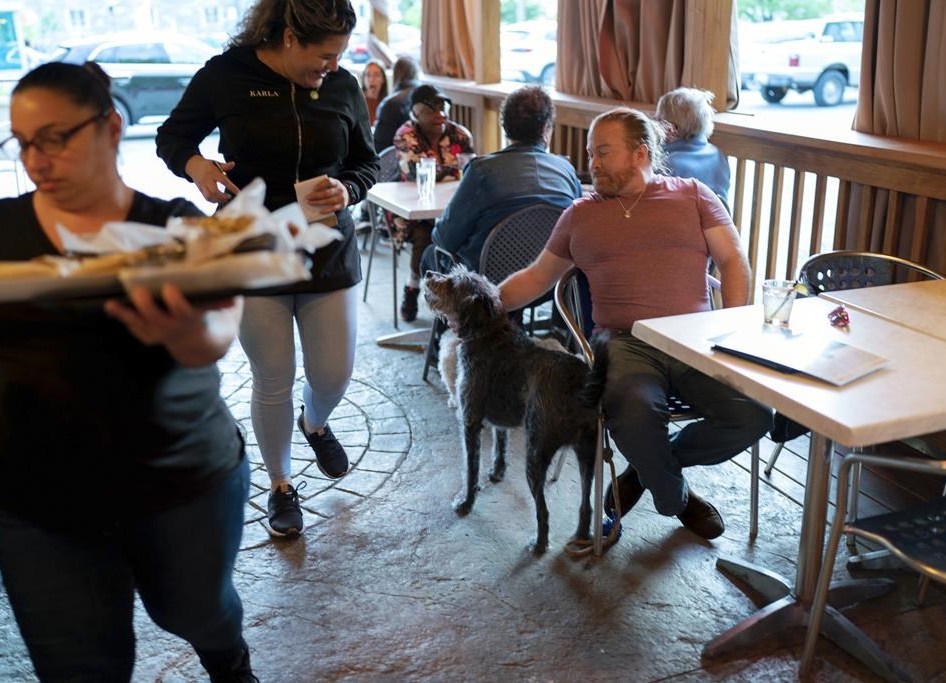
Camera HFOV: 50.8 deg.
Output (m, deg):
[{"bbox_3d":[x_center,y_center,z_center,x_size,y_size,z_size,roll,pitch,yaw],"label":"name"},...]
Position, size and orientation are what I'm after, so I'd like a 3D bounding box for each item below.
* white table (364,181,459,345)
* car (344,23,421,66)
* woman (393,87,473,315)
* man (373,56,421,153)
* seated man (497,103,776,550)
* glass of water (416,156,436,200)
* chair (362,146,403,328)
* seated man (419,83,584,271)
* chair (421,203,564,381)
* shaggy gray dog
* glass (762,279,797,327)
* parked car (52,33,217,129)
[{"bbox_3d":[-0.147,-0.375,5.028,0.660,0.750,0.880,-7,18,-21],"label":"white table"},{"bbox_3d":[-1.408,-8.236,28.554,4.500,1.650,1.830,-11,20,-29],"label":"car"},{"bbox_3d":[-0.210,-0.793,5.530,0.500,1.260,0.720,-7,18,-21],"label":"woman"},{"bbox_3d":[-0.553,-1.475,7.655,0.580,1.380,0.850,-6,18,-17],"label":"man"},{"bbox_3d":[0.499,-0.048,3.140,0.800,1.310,0.760,0,17,3],"label":"seated man"},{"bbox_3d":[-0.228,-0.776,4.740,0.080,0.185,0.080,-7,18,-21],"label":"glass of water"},{"bbox_3d":[-0.277,-0.601,5.570,0.560,0.870,0.600,-7,18,-21],"label":"chair"},{"bbox_3d":[0.113,-0.464,4.444,0.580,1.340,0.850,-8,19,-21],"label":"seated man"},{"bbox_3d":[0.128,-0.202,4.276,0.560,0.850,0.580,-9,19,-27],"label":"chair"},{"bbox_3d":[0.128,0.182,3.241,0.290,0.820,0.820,-14,21,-35],"label":"shaggy gray dog"},{"bbox_3d":[0.797,-0.099,2.604,0.086,0.110,0.086,-1,17,0],"label":"glass"},{"bbox_3d":[-5.020,-4.399,16.830,4.650,1.650,1.870,-11,20,-30],"label":"parked car"}]

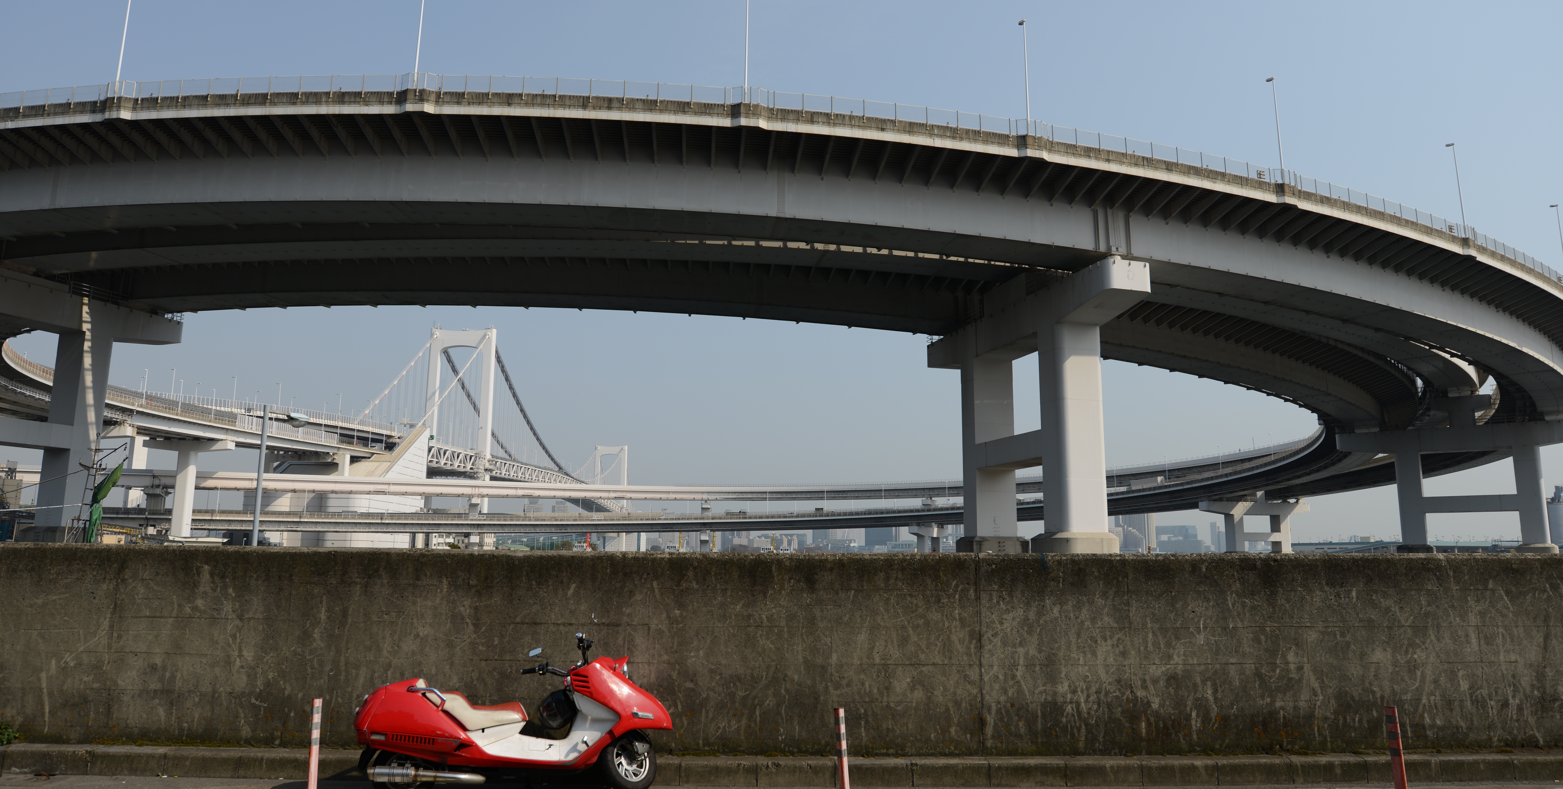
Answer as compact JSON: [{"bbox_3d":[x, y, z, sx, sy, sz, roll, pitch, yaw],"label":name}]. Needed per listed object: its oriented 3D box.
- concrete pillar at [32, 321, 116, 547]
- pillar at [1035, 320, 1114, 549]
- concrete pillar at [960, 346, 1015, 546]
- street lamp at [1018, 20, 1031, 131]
[{"bbox_3d":[-61.452,3.957,86.807,3.100,18.380,2.650,-3,-10,18],"label":"concrete pillar"},{"bbox_3d":[21.719,3.406,74.312,3.550,16.750,2.700,3,-10,-16],"label":"pillar"},{"bbox_3d":[18.090,5.445,86.838,3.600,16.750,2.740,3,-10,-16],"label":"concrete pillar"},{"bbox_3d":[15.634,-20.295,64.250,0.250,7.800,0.800,3,-10,-13],"label":"street lamp"}]

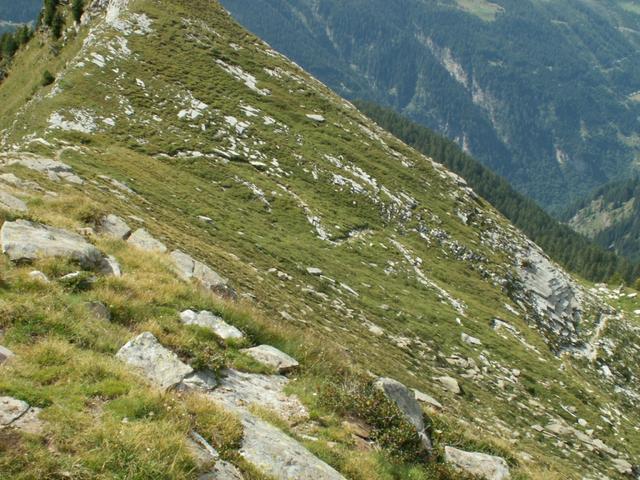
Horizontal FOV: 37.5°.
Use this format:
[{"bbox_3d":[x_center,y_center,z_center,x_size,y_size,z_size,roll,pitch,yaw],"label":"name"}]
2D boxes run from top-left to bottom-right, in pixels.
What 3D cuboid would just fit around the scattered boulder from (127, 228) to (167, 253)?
[{"bbox_3d":[-2.415,0.007,13.124,0.551,0.308,0.414,-2,12,-10],"label":"scattered boulder"}]

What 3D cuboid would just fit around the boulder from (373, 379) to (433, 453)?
[{"bbox_3d":[0.719,1.502,8.118,0.492,0.600,0.394,1,12,5],"label":"boulder"}]

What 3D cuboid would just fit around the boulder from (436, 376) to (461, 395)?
[{"bbox_3d":[2.880,3.262,21.136,0.535,0.373,0.454,2,12,8],"label":"boulder"}]

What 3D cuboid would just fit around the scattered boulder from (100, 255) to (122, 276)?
[{"bbox_3d":[-2.338,0.286,10.573,0.245,0.228,0.245,-3,12,-13],"label":"scattered boulder"}]

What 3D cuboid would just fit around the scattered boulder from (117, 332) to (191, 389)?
[{"bbox_3d":[-1.251,0.918,7.127,0.564,0.400,0.423,-2,12,-10],"label":"scattered boulder"}]

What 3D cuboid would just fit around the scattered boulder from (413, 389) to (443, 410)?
[{"bbox_3d":[1.321,1.960,11.588,0.366,0.250,0.293,1,12,7],"label":"scattered boulder"}]

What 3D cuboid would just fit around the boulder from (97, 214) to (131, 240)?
[{"bbox_3d":[-3.026,-0.183,13.819,0.494,0.351,0.395,-3,12,-12],"label":"boulder"}]

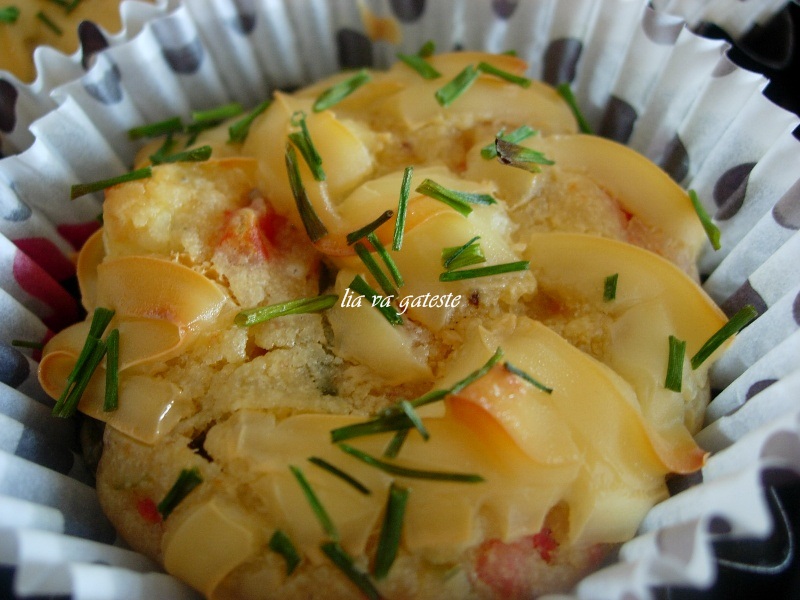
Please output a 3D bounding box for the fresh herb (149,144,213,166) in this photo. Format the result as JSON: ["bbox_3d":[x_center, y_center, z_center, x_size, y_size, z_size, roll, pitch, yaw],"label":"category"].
[{"bbox_3d":[-0.036,-0.024,0.145,0.009,0.001,0.002,-12,60,-2],"label":"fresh herb"}]

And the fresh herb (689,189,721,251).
[{"bbox_3d":[0.048,-0.013,0.137,0.001,0.001,0.011,-9,63,-10],"label":"fresh herb"}]

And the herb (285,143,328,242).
[{"bbox_3d":[-0.015,-0.016,0.133,0.002,0.002,0.017,-18,69,-7],"label":"herb"}]

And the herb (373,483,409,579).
[{"bbox_3d":[-0.001,0.031,0.118,0.002,0.002,0.013,9,56,8],"label":"herb"}]

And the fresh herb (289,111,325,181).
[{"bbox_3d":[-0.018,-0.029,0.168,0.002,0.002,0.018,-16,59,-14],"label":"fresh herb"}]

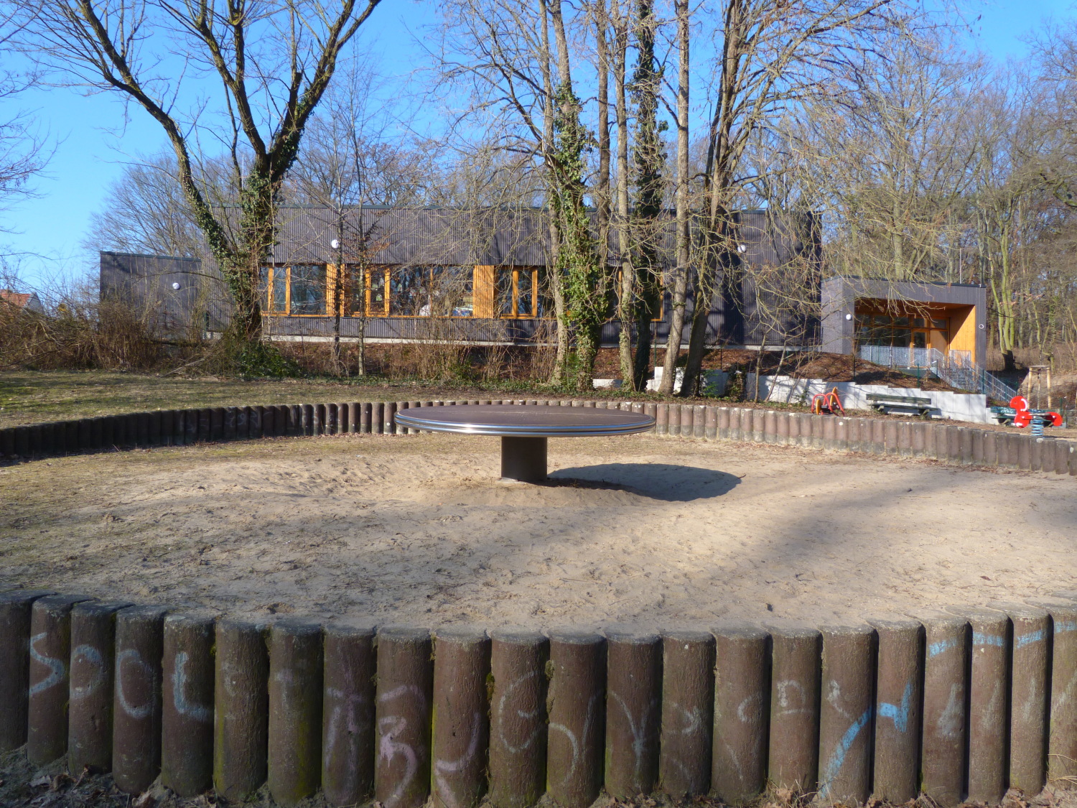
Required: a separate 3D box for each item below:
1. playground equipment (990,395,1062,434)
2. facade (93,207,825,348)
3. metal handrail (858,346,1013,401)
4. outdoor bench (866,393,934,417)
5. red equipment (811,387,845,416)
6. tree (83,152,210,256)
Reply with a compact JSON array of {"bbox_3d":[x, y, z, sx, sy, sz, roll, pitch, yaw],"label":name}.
[{"bbox_3d":[8.600,0.200,14.000,0.930,0.750,0.360,1,0,12],"label":"playground equipment"},{"bbox_3d":[-3.100,-4.850,36.300,28.000,5.300,11.500,1,0,4],"label":"facade"},{"bbox_3d":[20.300,-1.400,40.700,7.600,3.100,3.200,1,0,-22],"label":"metal handrail"},{"bbox_3d":[10.950,0.090,24.450,1.950,0.680,0.620,1,0,0],"label":"outdoor bench"},{"bbox_3d":[6.600,-0.060,18.400,0.750,0.680,0.850,1,0,18],"label":"red equipment"},{"bbox_3d":[-22.000,-8.000,47.000,8.800,12.000,8.400,1,0,0],"label":"tree"}]

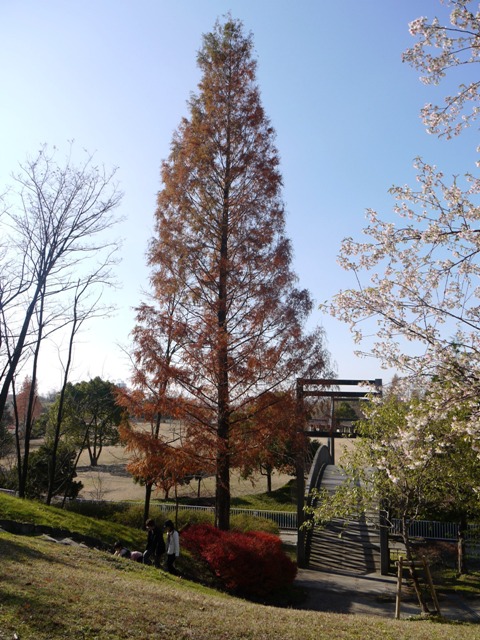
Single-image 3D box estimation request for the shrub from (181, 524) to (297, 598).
[{"bbox_3d":[-0.110,7.379,16.238,3.600,1.750,2.600,0,-9,0],"label":"shrub"}]

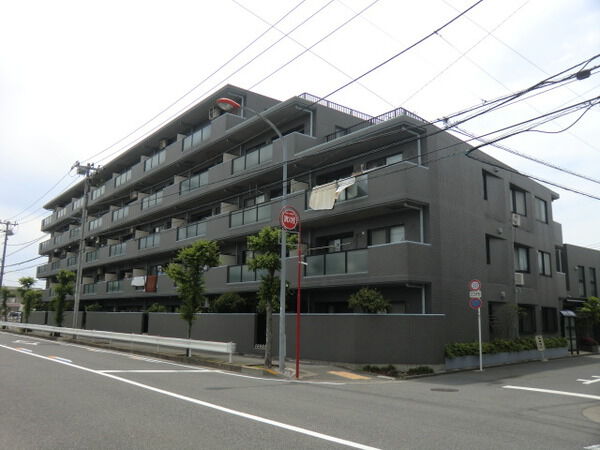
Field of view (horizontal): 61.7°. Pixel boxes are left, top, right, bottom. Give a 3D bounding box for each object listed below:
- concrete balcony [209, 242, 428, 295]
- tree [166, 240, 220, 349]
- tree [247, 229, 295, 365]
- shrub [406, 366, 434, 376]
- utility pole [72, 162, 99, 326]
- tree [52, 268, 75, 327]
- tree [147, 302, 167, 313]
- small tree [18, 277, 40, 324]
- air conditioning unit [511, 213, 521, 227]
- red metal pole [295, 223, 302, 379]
[{"bbox_3d":[-0.069,2.192,22.349,1.400,1.380,13.400,9,-13,-38],"label":"concrete balcony"},{"bbox_3d":[-4.229,2.872,19.961,1.950,4.560,1.950,8,-12,-38],"label":"tree"},{"bbox_3d":[-0.901,2.254,16.054,1.500,4.470,1.500,0,-10,0],"label":"tree"},{"bbox_3d":[3.579,4.305,14.946,0.800,0.270,0.580,10,-14,-43],"label":"shrub"},{"bbox_3d":[-14.475,1.513,33.345,1.800,11.730,0.750,7,-12,-38],"label":"utility pole"},{"bbox_3d":[-16.796,5.518,35.627,1.400,4.590,1.400,8,-12,-38],"label":"tree"},{"bbox_3d":[-8.736,5.764,30.465,1.050,2.110,1.050,8,-12,-38],"label":"tree"},{"bbox_3d":[-24.799,7.213,46.063,1.900,5.000,1.900,9,-13,-38],"label":"small tree"},{"bbox_3d":[9.663,-0.226,22.769,0.740,0.560,0.300,8,-12,-38],"label":"air conditioning unit"},{"bbox_3d":[-0.016,2.043,13.978,0.090,4.290,0.090,9,-12,-38],"label":"red metal pole"}]

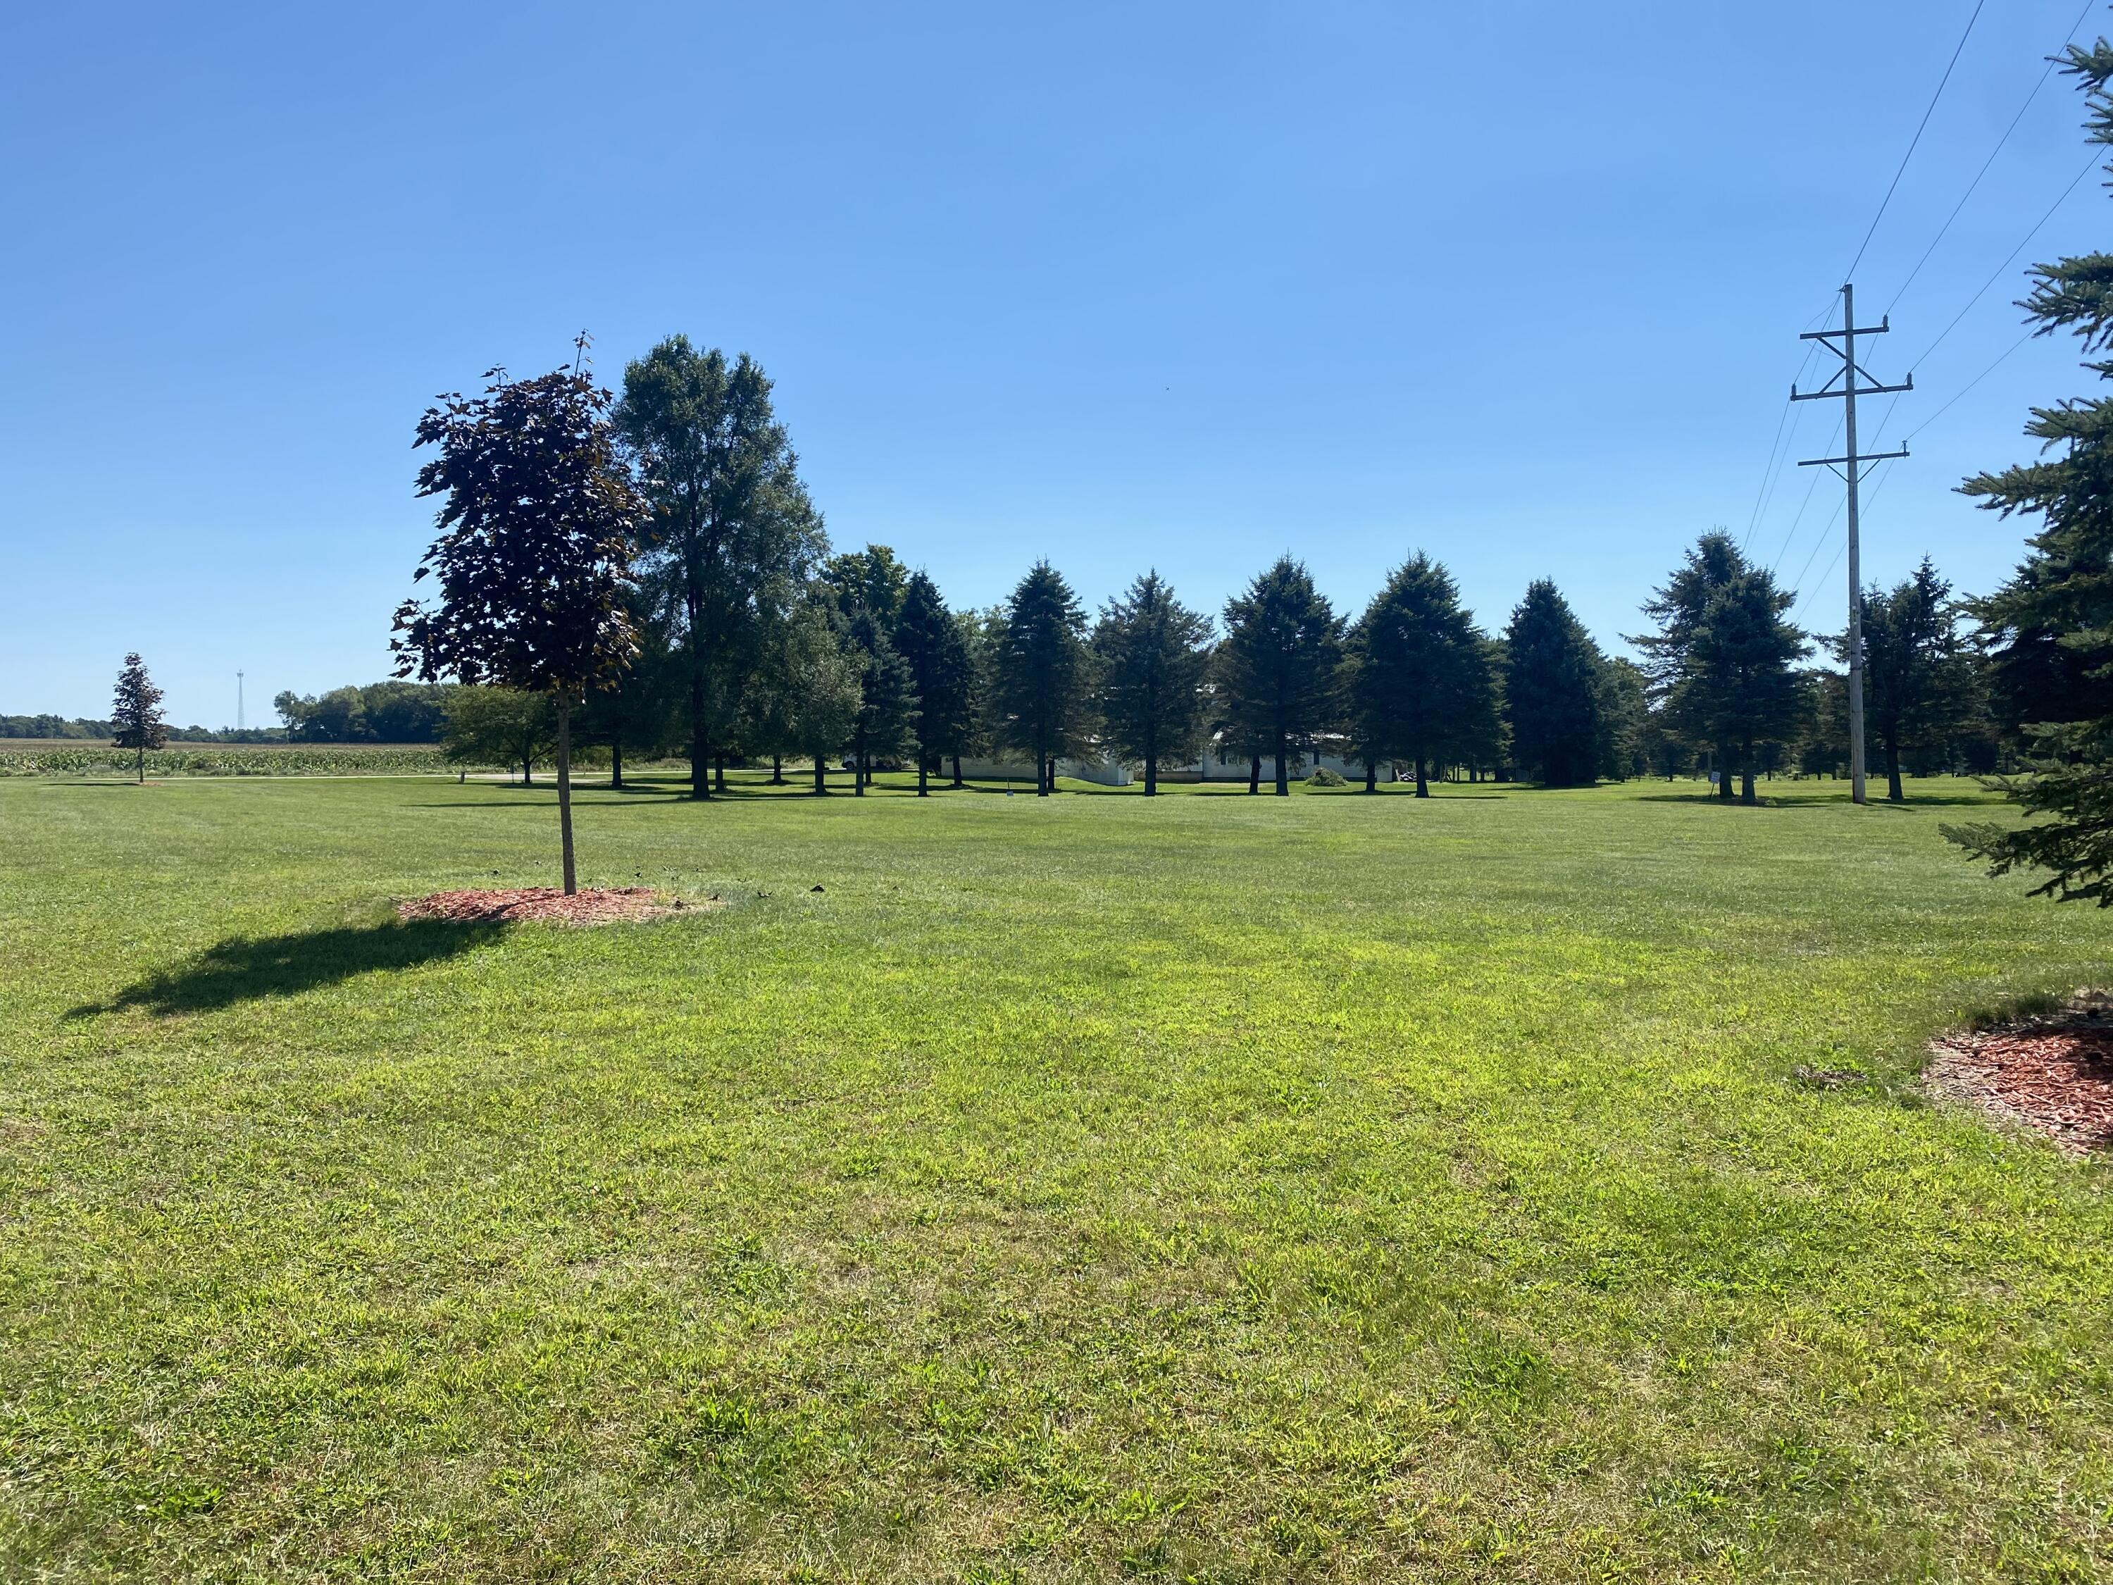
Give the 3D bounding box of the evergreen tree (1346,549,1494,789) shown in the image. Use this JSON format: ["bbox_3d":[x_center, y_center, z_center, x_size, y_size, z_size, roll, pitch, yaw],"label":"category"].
[{"bbox_3d":[11.720,-3.790,51.000,4.830,7.850,4.830,0,2,0],"label":"evergreen tree"}]

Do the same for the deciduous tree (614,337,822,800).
[{"bbox_3d":[-11.301,-7.425,52.749,6.788,15.355,6.788,0,2,-12],"label":"deciduous tree"}]

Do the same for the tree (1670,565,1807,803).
[{"bbox_3d":[18.257,-2.858,42.395,3.614,6.383,3.614,1,2,23],"label":"tree"}]

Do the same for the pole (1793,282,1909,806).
[{"bbox_3d":[21.374,-6.580,42.274,2.950,13.831,0.400,1,2,21],"label":"pole"}]

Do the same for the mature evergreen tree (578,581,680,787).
[{"bbox_3d":[-17.100,-4.280,63.000,4.260,8.160,4.260,0,2,0],"label":"mature evergreen tree"}]

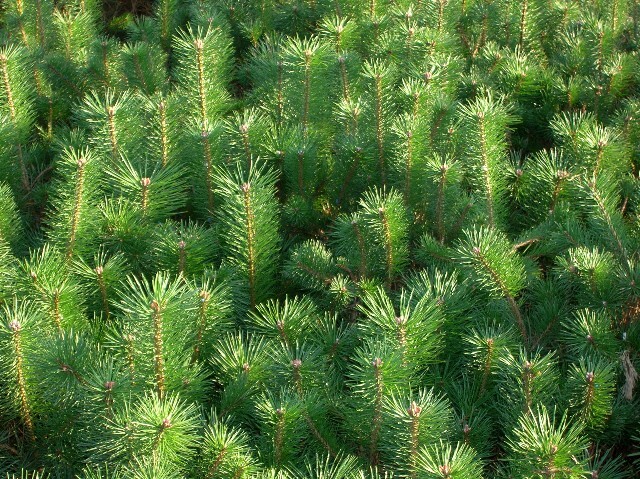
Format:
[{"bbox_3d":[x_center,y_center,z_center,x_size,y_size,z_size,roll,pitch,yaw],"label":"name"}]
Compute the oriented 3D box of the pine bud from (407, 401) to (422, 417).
[{"bbox_3d":[0.125,0.224,2.000,0.019,0.021,0.018,0,32,0],"label":"pine bud"}]

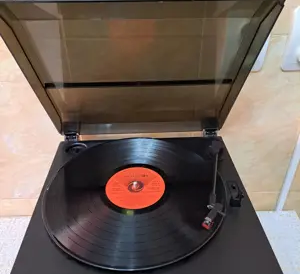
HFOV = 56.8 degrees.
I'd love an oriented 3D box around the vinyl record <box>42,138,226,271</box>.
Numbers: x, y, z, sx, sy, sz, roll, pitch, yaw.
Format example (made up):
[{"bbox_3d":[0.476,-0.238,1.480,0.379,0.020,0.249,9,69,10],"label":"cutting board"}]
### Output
[{"bbox_3d":[-0.024,0.091,0.483,0.302,0.016,0.302,-2,34,-2],"label":"vinyl record"}]

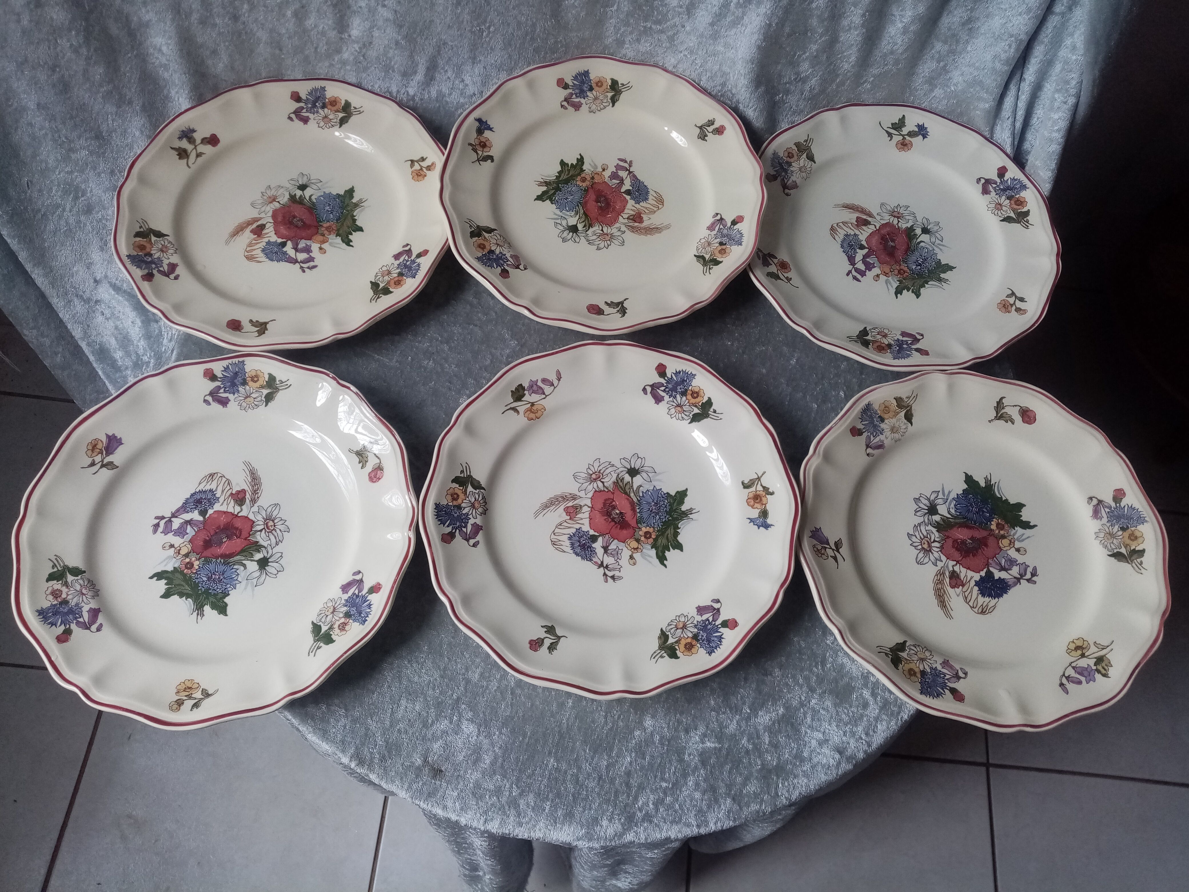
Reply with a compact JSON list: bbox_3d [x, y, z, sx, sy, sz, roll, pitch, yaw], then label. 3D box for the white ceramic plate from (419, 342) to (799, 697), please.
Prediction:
[{"bbox_3d":[0.011,0.042,0.580,0.240,0.025,0.240,1,66,-2],"label":"white ceramic plate"}]

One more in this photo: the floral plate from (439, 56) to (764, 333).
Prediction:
[{"bbox_3d":[0.006,-0.187,0.665,0.240,0.025,0.240,1,69,-2],"label":"floral plate"}]

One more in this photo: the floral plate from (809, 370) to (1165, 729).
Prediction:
[{"bbox_3d":[0.248,0.061,0.583,0.240,0.025,0.240,1,66,-2],"label":"floral plate"}]

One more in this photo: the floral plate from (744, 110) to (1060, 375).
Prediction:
[{"bbox_3d":[0.224,-0.157,0.669,0.240,0.025,0.240,1,67,-2],"label":"floral plate"}]

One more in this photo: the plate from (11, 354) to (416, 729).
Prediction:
[{"bbox_3d":[-0.232,0.052,0.560,0.240,0.025,0.240,1,66,-2],"label":"plate"}]

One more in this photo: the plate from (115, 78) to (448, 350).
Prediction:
[{"bbox_3d":[-0.219,-0.169,0.647,0.240,0.025,0.240,1,66,-3],"label":"plate"}]

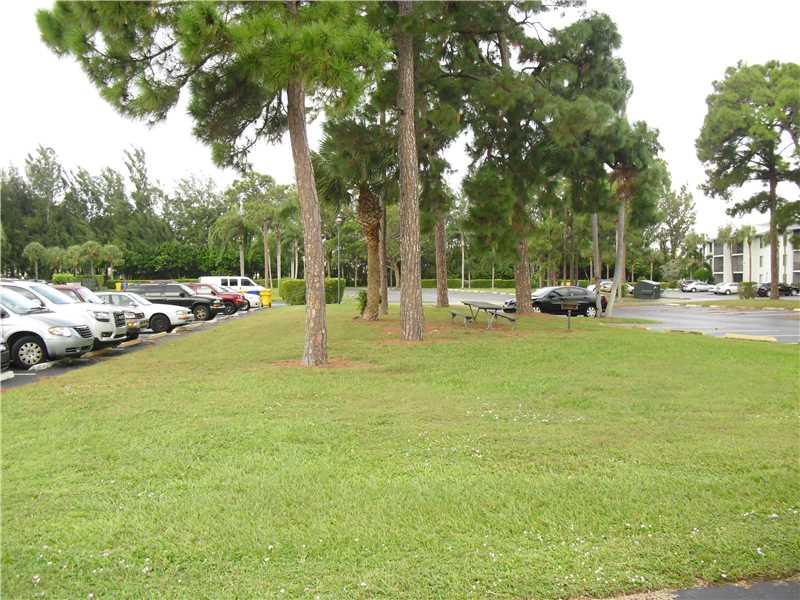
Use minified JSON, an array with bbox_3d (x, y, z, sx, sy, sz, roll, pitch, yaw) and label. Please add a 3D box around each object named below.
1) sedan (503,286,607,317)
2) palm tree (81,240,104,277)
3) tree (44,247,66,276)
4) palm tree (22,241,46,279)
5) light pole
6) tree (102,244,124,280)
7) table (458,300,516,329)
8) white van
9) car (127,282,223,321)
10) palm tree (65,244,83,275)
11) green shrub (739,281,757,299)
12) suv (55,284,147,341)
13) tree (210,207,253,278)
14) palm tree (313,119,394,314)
[{"bbox_3d":[7.700,0.050,40.800,4.600,1.450,1.800,0,1,-12],"label":"sedan"},{"bbox_3d":[-39.180,-4.040,106.000,3.000,6.960,3.000,0,1,0],"label":"palm tree"},{"bbox_3d":[-45.550,-3.860,110.000,2.900,6.430,2.900,0,1,0],"label":"tree"},{"bbox_3d":[-46.566,-4.164,106.000,3.000,6.710,3.000,0,1,0],"label":"palm tree"},{"bbox_3d":[-4.145,-2.754,57.000,0.420,6.140,0.420,0,1,0],"label":"light pole"},{"bbox_3d":[-36.500,-3.820,106.000,2.800,6.510,2.800,0,1,0],"label":"tree"},{"bbox_3d":[2.976,0.546,29.300,1.700,0.760,2.000,0,1,-13],"label":"table"},{"bbox_3d":[-12.407,-0.768,62.000,5.400,2.050,2.000,0,1,-2],"label":"white van"},{"bbox_3d":[-10.683,0.009,38.900,4.700,1.700,1.820,0,1,-2],"label":"car"},{"bbox_3d":[-43.885,-4.215,112.000,2.600,6.510,2.600,0,1,0],"label":"palm tree"},{"bbox_3d":[31.743,-0.906,76.000,1.600,1.570,1.600,0,1,0],"label":"green shrub"},{"bbox_3d":[-9.600,0.420,23.550,4.600,1.700,1.830,0,1,-3],"label":"suv"},{"bbox_3d":[-16.607,-4.718,82.000,4.100,8.990,4.100,0,1,0],"label":"tree"},{"bbox_3d":[-1.696,-3.287,34.000,3.500,8.260,3.500,0,1,0],"label":"palm tree"}]

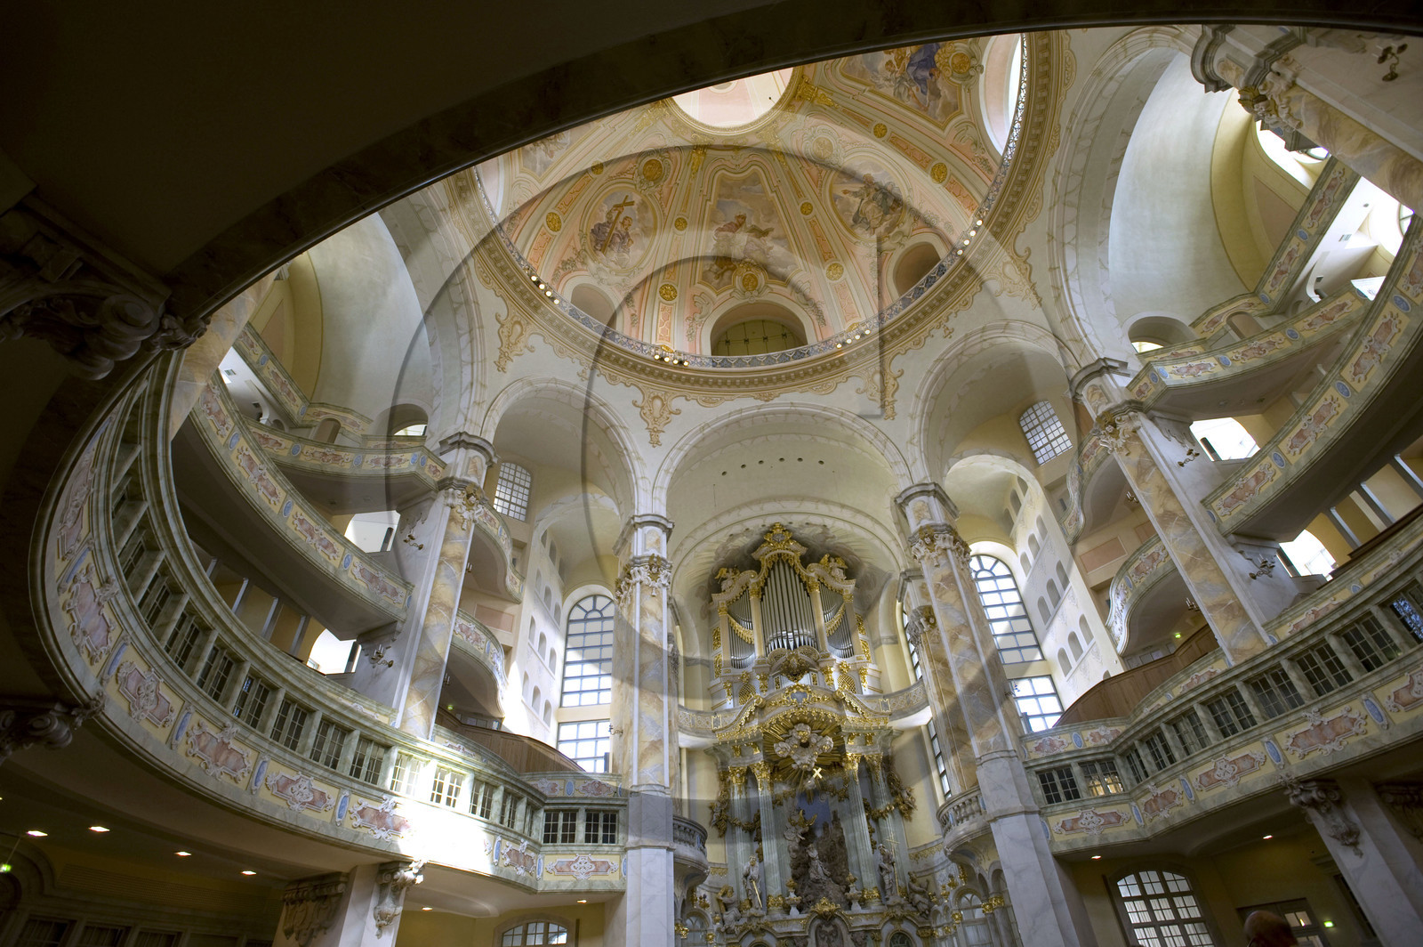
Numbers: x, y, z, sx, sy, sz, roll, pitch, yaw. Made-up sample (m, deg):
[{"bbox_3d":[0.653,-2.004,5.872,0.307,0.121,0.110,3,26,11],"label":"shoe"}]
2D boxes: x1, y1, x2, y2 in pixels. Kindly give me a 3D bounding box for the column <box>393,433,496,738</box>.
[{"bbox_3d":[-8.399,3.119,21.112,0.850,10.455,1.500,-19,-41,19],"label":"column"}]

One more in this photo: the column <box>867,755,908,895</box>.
[{"bbox_3d":[7.820,15.361,29.462,0.900,5.857,0.900,-6,-39,4],"label":"column"}]

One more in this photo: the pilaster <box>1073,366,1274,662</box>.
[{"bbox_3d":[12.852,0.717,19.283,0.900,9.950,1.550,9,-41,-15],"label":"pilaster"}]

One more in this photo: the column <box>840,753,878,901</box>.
[{"bbox_3d":[6.434,15.095,29.030,0.900,5.857,0.900,-6,-39,4],"label":"column"}]

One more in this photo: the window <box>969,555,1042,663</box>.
[{"bbox_3d":[14.551,6.796,34.350,2.900,6.100,0.450,-6,-39,4],"label":"window"}]

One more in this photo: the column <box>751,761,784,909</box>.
[{"bbox_3d":[2.509,15.590,29.371,0.900,5.857,0.900,-6,-39,4],"label":"column"}]

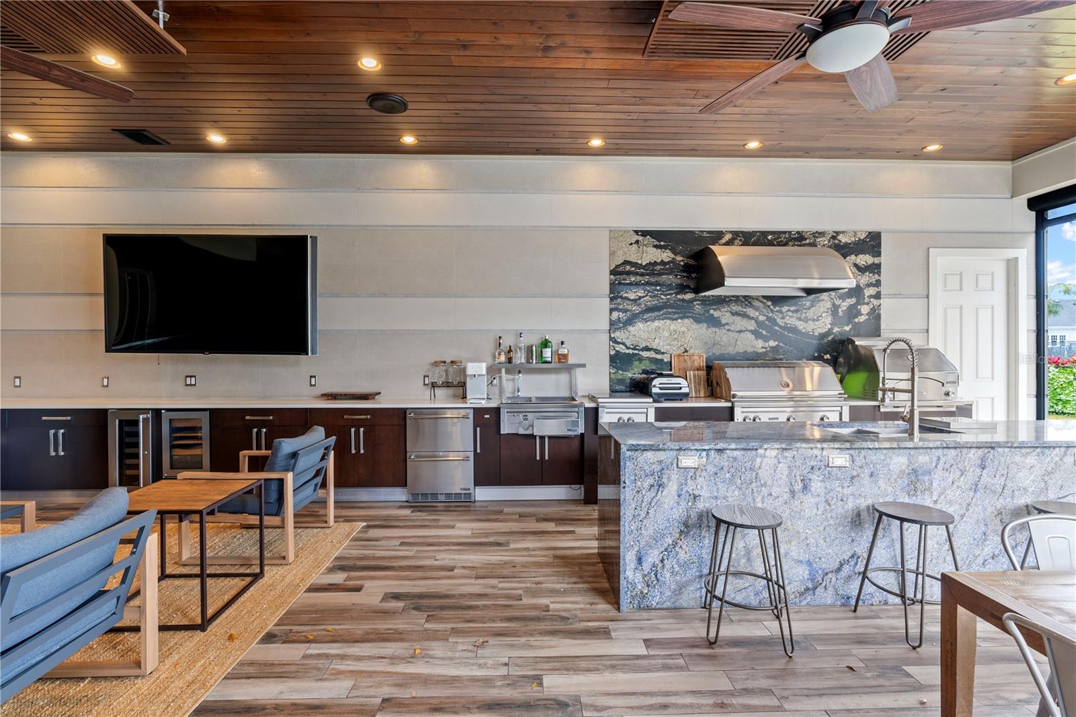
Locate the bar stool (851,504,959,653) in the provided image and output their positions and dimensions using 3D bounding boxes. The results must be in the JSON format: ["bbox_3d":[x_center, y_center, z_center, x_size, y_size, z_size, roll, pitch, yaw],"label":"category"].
[{"bbox_3d":[1.916,1.074,2.593,0.400,0.588,0.400,0,0,-12],"label":"bar stool"}]

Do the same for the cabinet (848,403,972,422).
[{"bbox_3d":[3.553,0.885,5.191,1.208,0.910,0.670,0,0,-2],"label":"cabinet"}]

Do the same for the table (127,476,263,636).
[{"bbox_3d":[-1.979,1.049,2.809,0.617,0.601,0.590,0,1,-2],"label":"table"}]

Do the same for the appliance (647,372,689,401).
[{"bbox_3d":[1.261,0.278,5.048,0.365,0.268,0.380,0,1,-2],"label":"appliance"}]

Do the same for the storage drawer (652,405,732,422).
[{"bbox_3d":[1.435,0.546,4.958,0.733,0.198,0.480,0,1,-2],"label":"storage drawer"}]

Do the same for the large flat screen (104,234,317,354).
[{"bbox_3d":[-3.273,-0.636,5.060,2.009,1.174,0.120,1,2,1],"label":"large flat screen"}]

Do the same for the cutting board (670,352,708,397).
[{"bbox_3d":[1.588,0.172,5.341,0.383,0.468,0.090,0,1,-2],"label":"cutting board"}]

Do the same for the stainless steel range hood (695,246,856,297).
[{"bbox_3d":[2.324,-0.895,5.035,1.226,0.465,0.710,0,1,-2],"label":"stainless steel range hood"}]

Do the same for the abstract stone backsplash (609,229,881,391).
[{"bbox_3d":[2.240,-0.480,5.471,2.962,1.792,0.030,0,0,-2],"label":"abstract stone backsplash"}]

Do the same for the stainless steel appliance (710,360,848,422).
[{"bbox_3d":[2.321,0.356,4.992,1.066,0.645,0.680,0,1,-2],"label":"stainless steel appliance"}]

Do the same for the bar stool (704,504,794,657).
[{"bbox_3d":[1.042,1.075,2.542,0.400,0.588,0.400,0,0,15],"label":"bar stool"}]

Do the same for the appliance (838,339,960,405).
[{"bbox_3d":[3.619,0.101,5.142,0.770,0.648,0.610,0,0,-2],"label":"appliance"}]

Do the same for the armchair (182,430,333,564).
[{"bbox_3d":[-1.964,0.925,3.652,0.760,0.818,0.720,0,1,-2],"label":"armchair"}]

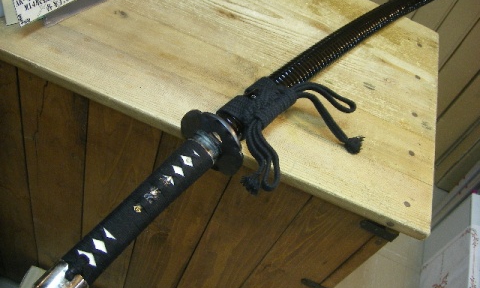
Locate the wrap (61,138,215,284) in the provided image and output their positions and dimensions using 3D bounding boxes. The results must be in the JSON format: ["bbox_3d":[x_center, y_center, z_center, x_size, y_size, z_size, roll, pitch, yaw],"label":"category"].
[{"bbox_3d":[-0.100,0.065,0.508,0.041,0.031,0.202,37,52,9],"label":"wrap"}]

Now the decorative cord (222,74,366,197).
[{"bbox_3d":[0.070,-0.020,0.639,0.163,0.052,0.219,39,52,11],"label":"decorative cord"}]

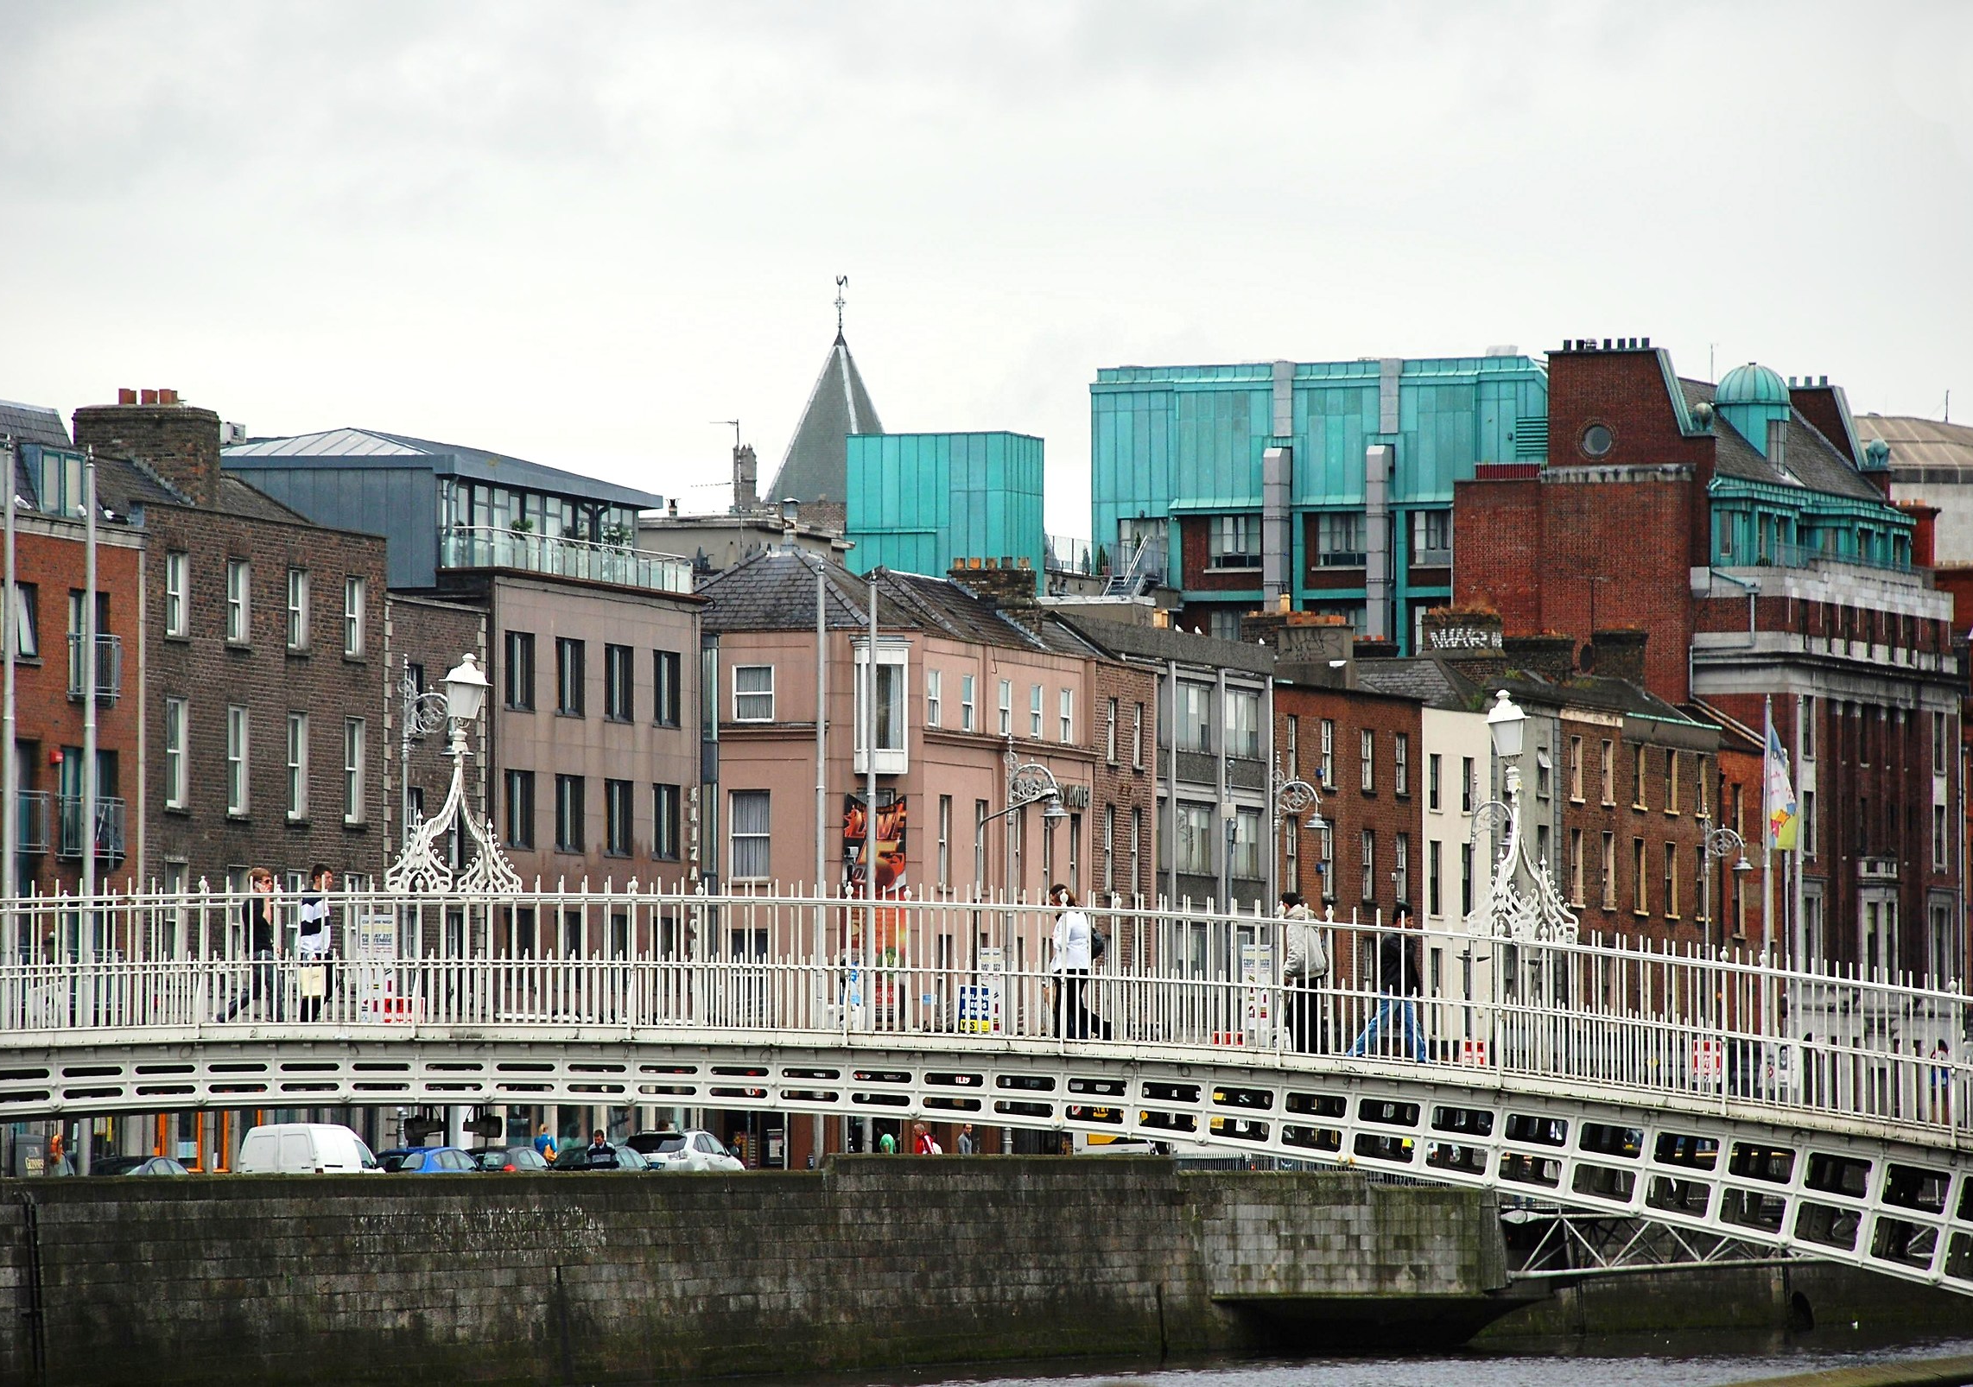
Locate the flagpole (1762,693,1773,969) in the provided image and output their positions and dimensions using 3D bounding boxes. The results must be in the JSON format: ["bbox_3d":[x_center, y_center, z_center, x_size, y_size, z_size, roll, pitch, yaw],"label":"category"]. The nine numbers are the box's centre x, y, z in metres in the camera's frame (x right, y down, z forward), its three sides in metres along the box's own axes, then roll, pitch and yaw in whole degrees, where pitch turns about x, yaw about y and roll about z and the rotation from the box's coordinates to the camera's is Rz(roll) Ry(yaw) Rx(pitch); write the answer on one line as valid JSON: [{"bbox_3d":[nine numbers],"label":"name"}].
[{"bbox_3d":[20.580,6.436,306.957,0.170,12.879,0.170,0,-2,0],"label":"flagpole"}]

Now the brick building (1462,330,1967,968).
[{"bbox_3d":[22.934,2.786,375.232,12.000,26.410,20.610,-1,-2,20],"label":"brick building"}]

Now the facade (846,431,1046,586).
[{"bbox_3d":[-0.953,-4.717,304.831,4.600,4.191,3.300,-1,-2,16],"label":"facade"}]

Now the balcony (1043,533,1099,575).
[{"bbox_3d":[2.351,-3.814,322.310,0.120,1.097,5.300,-1,-2,16],"label":"balcony"}]

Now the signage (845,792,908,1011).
[{"bbox_3d":[-2.609,5.020,277.974,1.700,5.330,0.100,1,-2,-26],"label":"signage"}]

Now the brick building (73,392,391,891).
[{"bbox_3d":[-18.980,2.334,239.300,9.000,16.850,14.320,-1,-2,17],"label":"brick building"}]

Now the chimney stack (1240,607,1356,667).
[{"bbox_3d":[8.494,-1.499,317.574,3.100,1.800,1.100,-1,-2,18],"label":"chimney stack"}]

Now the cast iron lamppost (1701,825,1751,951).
[{"bbox_3d":[20.979,8.405,328.903,1.450,10.417,0.560,-1,-2,17],"label":"cast iron lamppost"}]

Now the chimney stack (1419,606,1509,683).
[{"bbox_3d":[13.626,-1.386,332.971,2.500,2.200,1.000,-1,-2,18],"label":"chimney stack"}]

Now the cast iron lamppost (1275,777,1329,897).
[{"bbox_3d":[7.657,6.818,285.932,1.450,10.701,0.560,-1,-2,17],"label":"cast iron lamppost"}]

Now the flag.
[{"bbox_3d":[19.140,2.178,280.124,0.850,3.190,0.300,0,-2,-6],"label":"flag"}]

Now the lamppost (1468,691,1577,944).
[{"bbox_3d":[5.860,1.324,127.127,0.720,2.686,3.300,0,-2,11],"label":"lamppost"}]

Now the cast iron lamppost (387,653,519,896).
[{"bbox_3d":[-5.907,0.891,129.543,0.720,2.683,3.300,0,-2,11],"label":"cast iron lamppost"}]

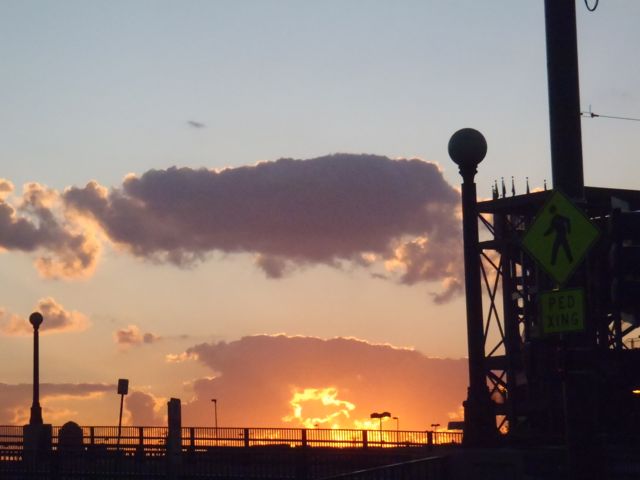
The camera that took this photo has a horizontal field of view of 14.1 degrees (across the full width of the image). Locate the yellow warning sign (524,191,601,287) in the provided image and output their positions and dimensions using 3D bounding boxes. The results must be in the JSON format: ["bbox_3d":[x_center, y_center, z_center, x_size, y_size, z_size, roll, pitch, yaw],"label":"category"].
[{"bbox_3d":[2.676,-0.023,28.800,1.040,1.040,0.030,-5,-6,37],"label":"yellow warning sign"}]

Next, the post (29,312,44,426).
[{"bbox_3d":[-9.110,4.136,83.000,0.410,3.600,0.410,-2,-5,0],"label":"post"}]

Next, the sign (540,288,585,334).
[{"bbox_3d":[2.697,0.792,28.750,0.610,0.465,0.030,-5,-6,37],"label":"sign"}]

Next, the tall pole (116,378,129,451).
[{"bbox_3d":[-6.365,5.660,83.000,0.340,2.500,0.090,5,-5,0],"label":"tall pole"}]

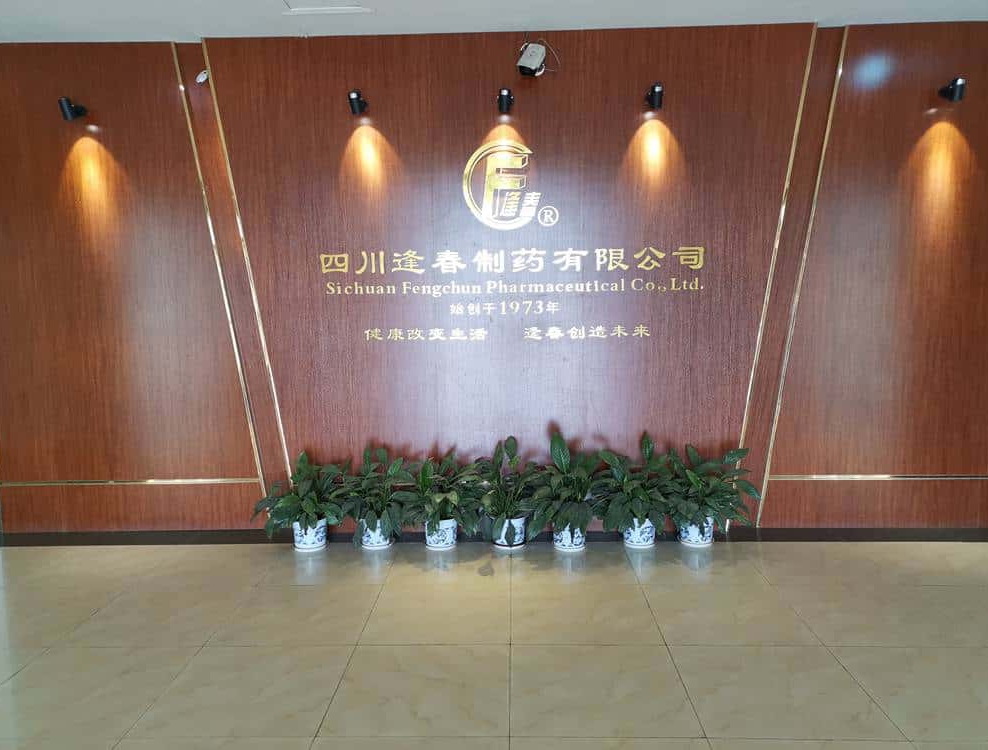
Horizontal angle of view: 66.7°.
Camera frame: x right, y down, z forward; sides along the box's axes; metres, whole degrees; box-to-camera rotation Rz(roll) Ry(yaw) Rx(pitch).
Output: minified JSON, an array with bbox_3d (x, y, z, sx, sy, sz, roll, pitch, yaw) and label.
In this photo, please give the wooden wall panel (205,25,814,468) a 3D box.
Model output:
[{"bbox_3d":[0.079,-0.453,4.020,3.180,2.680,0.070,-1,6,2],"label":"wooden wall panel"}]

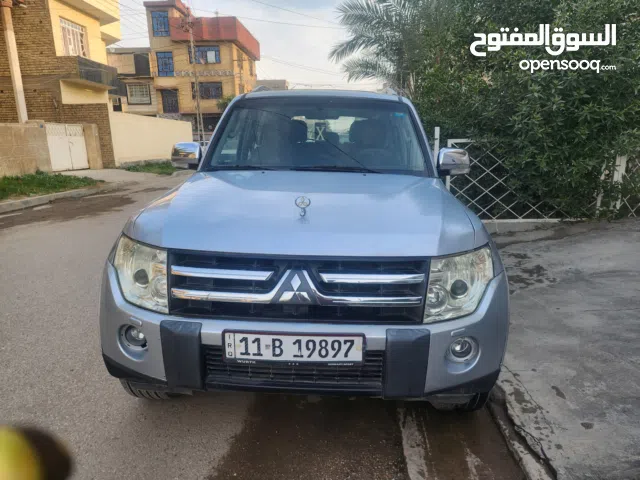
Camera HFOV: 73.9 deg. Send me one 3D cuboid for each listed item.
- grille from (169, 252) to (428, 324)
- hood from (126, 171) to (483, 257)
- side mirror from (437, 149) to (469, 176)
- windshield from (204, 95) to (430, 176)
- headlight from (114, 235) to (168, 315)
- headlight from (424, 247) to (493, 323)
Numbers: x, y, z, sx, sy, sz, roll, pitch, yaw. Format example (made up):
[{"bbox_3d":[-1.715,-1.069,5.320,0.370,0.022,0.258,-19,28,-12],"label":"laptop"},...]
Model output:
[{"bbox_3d":[-0.091,0.180,1.606,1.020,0.260,0.150,2,12,2],"label":"grille"},{"bbox_3d":[-0.056,-0.187,2.195,1.600,0.260,1.350,2,12,2],"label":"hood"},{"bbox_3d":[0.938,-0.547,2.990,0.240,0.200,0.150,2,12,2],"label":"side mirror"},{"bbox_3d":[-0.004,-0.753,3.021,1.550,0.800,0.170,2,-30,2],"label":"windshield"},{"bbox_3d":[-0.737,0.123,1.793,0.350,0.260,0.330,3,13,10],"label":"headlight"},{"bbox_3d":[0.571,0.162,1.739,0.350,0.260,0.330,0,13,-5],"label":"headlight"}]

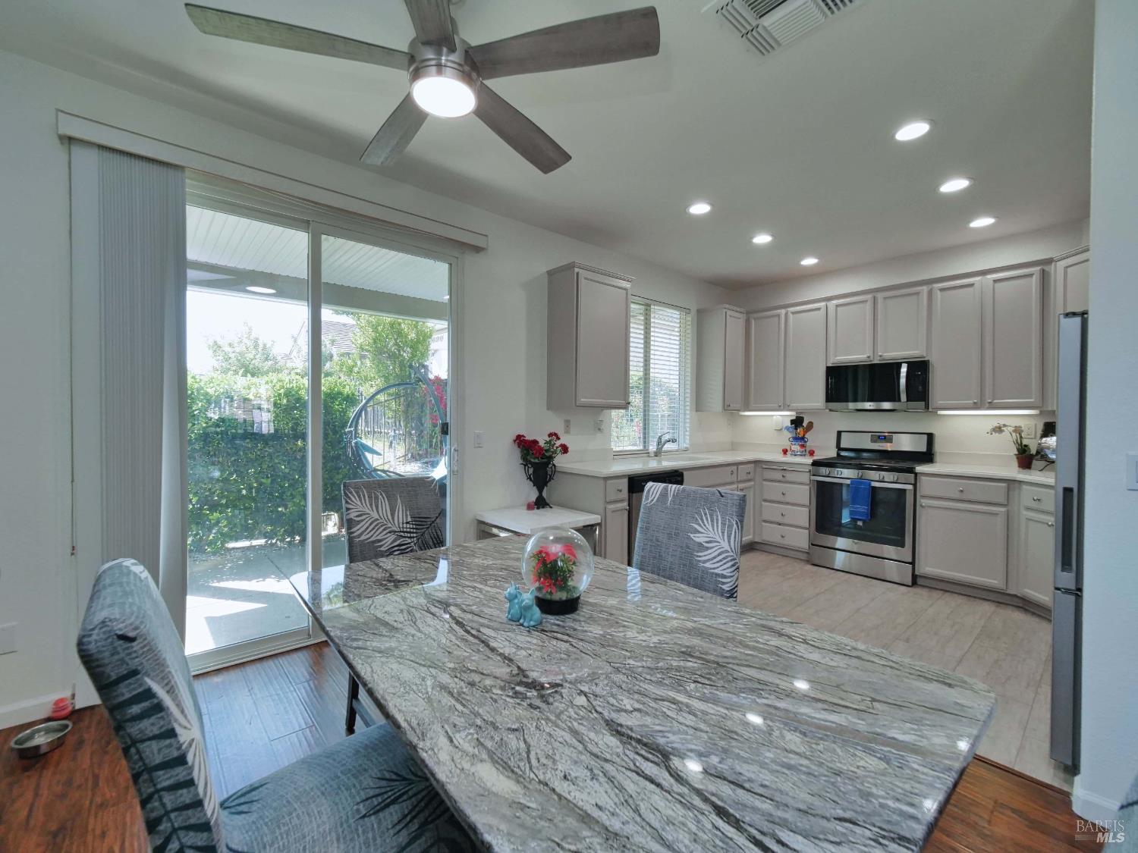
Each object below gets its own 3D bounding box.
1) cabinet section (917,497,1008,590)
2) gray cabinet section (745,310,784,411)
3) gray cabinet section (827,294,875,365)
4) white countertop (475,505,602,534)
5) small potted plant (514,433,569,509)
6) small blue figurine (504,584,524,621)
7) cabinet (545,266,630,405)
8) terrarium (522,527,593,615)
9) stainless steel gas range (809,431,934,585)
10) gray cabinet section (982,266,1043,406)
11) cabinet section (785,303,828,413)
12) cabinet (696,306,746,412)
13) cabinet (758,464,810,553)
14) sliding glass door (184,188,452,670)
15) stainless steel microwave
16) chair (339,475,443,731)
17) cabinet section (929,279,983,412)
[{"bbox_3d":[3.127,0.870,3.638,0.500,0.594,0.511,0,1,-45],"label":"cabinet section"},{"bbox_3d":[2.155,-0.679,4.896,0.320,1.019,0.385,0,1,-45],"label":"gray cabinet section"},{"bbox_3d":[2.701,-0.874,4.344,0.320,0.582,0.378,0,1,-45],"label":"gray cabinet section"},{"bbox_3d":[-0.209,0.633,3.197,0.616,0.042,0.633,0,1,-39],"label":"white countertop"},{"bbox_3d":[-0.209,0.338,3.440,0.420,0.570,0.360,0,1,0],"label":"small potted plant"},{"bbox_3d":[-0.153,0.475,1.268,0.056,0.103,0.046,0,1,6],"label":"small blue figurine"},{"bbox_3d":[0.174,-0.682,3.763,0.617,1.090,0.340,-1,1,-40],"label":"cabinet"},{"bbox_3d":[-0.032,0.408,1.340,0.205,0.235,0.205,0,1,0],"label":"terrarium"},{"bbox_3d":[2.672,0.649,4.053,0.700,1.180,0.759,-1,1,-40],"label":"stainless steel gas range"},{"bbox_3d":[3.455,-0.650,3.582,0.320,1.015,0.323,0,1,-45],"label":"gray cabinet section"},{"bbox_3d":[2.429,-0.669,4.620,0.320,1.006,0.385,0,1,-45],"label":"cabinet section"},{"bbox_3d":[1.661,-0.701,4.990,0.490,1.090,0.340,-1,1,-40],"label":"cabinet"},{"bbox_3d":[2.289,0.774,4.589,0.610,0.850,0.535,-1,1,-40],"label":"cabinet"},{"bbox_3d":[-1.449,0.030,2.689,1.750,2.425,0.110,-1,1,-40],"label":"sliding glass door"},{"bbox_3d":[2.788,-0.344,4.129,0.415,0.420,0.759,-1,1,-40],"label":"stainless steel microwave"},{"bbox_3d":[-0.631,0.758,1.946,0.470,1.030,0.600,-1,1,-40],"label":"chair"},{"bbox_3d":[3.224,-0.654,3.815,0.320,1.014,0.321,0,1,-45],"label":"cabinet section"}]

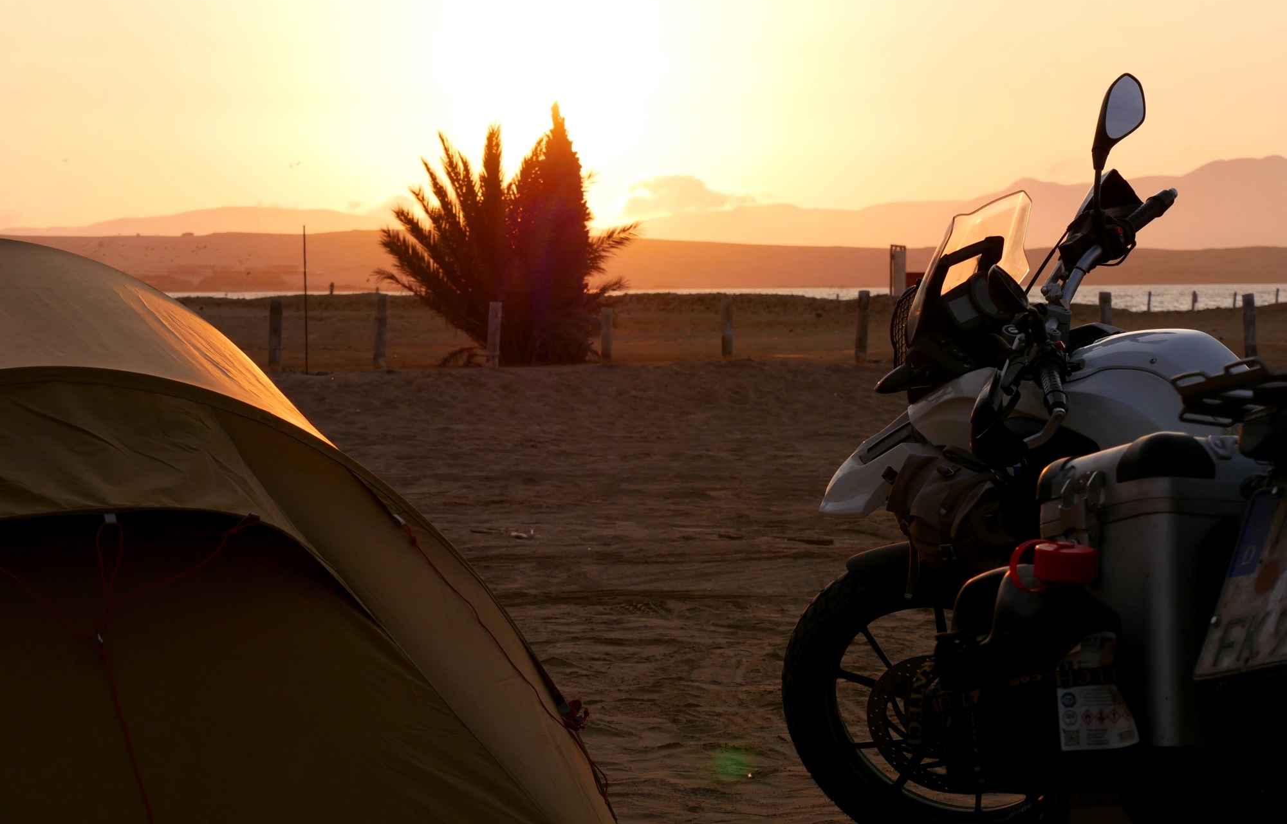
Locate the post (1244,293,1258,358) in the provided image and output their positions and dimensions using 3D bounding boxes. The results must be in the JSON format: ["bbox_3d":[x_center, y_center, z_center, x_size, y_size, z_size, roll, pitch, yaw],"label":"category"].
[{"bbox_3d":[8.790,-1.208,49.500,0.167,1.019,0.167,0,2,0],"label":"post"}]

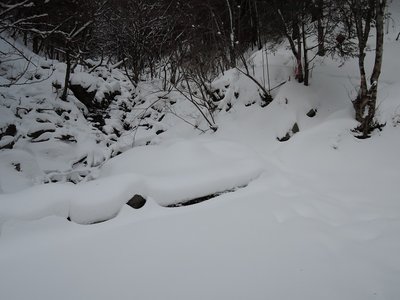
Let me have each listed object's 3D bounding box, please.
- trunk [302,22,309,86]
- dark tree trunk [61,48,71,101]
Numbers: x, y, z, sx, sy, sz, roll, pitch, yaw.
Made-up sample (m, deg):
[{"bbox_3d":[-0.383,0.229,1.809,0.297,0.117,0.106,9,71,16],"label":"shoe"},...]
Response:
[{"bbox_3d":[4.204,-3.811,11.100,0.170,2.510,0.170,-5,5,0],"label":"trunk"},{"bbox_3d":[-5.536,-3.138,11.516,0.210,2.110,0.180,6,5,0],"label":"dark tree trunk"}]

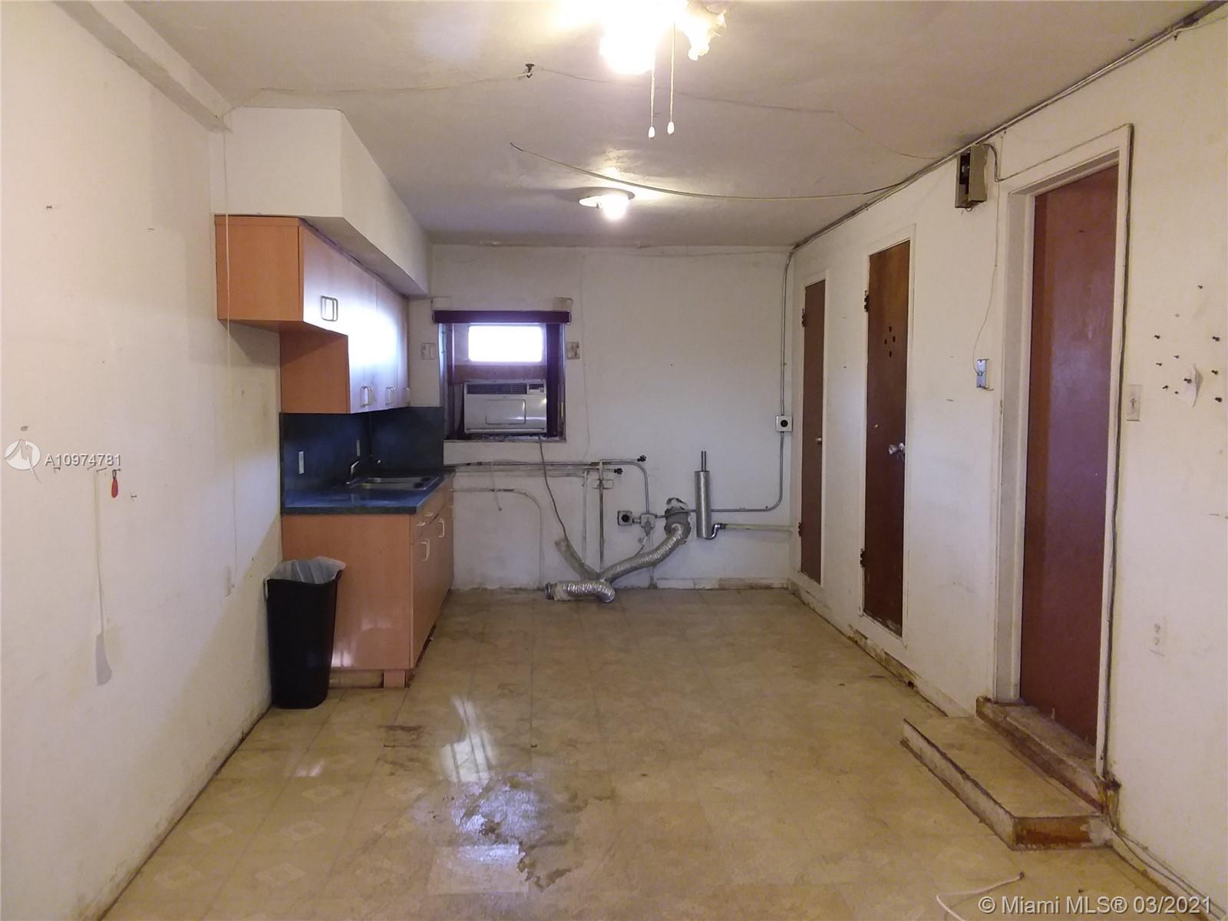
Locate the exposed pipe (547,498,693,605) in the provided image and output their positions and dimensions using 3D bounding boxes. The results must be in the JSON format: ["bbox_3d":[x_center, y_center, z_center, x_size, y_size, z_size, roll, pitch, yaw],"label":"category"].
[{"bbox_3d":[0.044,0.651,6.919,1.080,0.671,0.420,0,4,-4],"label":"exposed pipe"}]

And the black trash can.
[{"bbox_3d":[-1.453,0.834,4.567,0.317,0.642,0.298,0,4,-5],"label":"black trash can"}]

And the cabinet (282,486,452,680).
[{"bbox_3d":[-1.402,0.603,5.908,0.664,0.914,2.353,0,4,-5],"label":"cabinet"}]

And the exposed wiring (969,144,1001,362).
[{"bbox_3d":[1.544,-0.846,3.974,0.029,0.913,0.162,0,4,-5],"label":"exposed wiring"}]

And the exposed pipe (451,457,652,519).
[{"bbox_3d":[-0.449,0.206,7.019,1.465,0.455,0.060,0,4,-4],"label":"exposed pipe"}]

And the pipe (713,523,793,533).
[{"bbox_3d":[1.036,0.505,7.147,0.611,0.078,0.060,0,4,-4],"label":"pipe"}]

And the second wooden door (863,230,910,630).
[{"bbox_3d":[1.480,-0.123,5.180,0.050,2.034,0.583,0,4,-5],"label":"second wooden door"}]

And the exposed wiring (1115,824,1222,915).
[{"bbox_3d":[1.627,1.207,2.844,0.035,0.045,0.470,0,4,-4],"label":"exposed wiring"}]

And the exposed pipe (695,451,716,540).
[{"bbox_3d":[0.682,0.260,7.132,0.164,0.665,0.124,0,4,-5],"label":"exposed pipe"}]

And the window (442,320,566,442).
[{"bbox_3d":[-0.815,-0.583,7.019,0.930,0.881,0.150,0,4,-4],"label":"window"}]

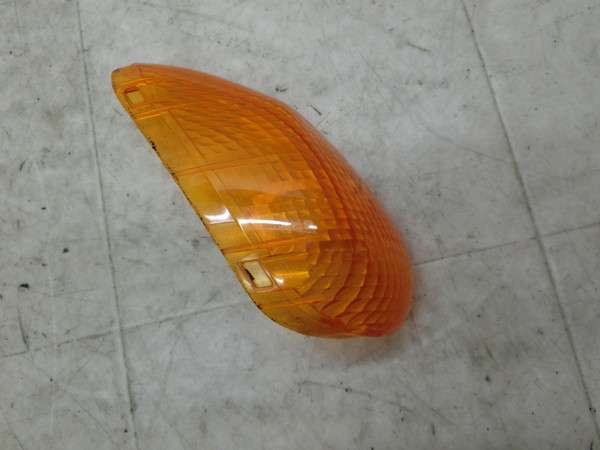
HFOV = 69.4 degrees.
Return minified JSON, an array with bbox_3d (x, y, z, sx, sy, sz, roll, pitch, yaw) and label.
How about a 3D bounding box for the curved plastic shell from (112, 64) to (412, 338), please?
[{"bbox_3d":[-0.028,-0.032,0.279,0.105,0.072,0.260,-41,78,1],"label":"curved plastic shell"}]

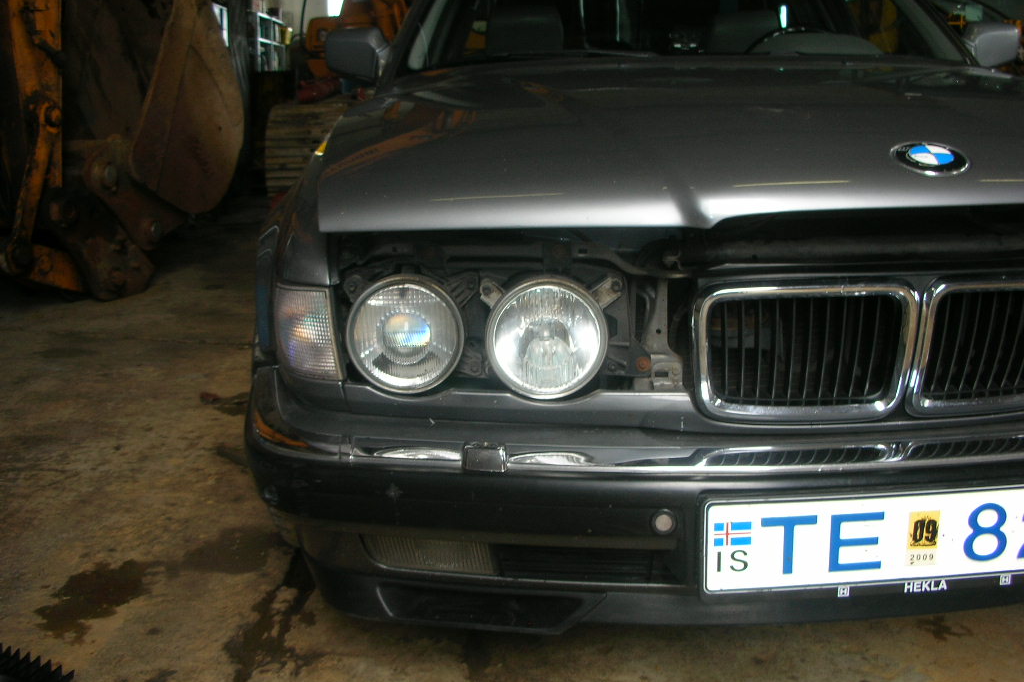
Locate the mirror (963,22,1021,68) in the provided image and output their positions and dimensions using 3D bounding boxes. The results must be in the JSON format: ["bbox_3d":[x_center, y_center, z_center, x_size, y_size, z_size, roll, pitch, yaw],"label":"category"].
[{"bbox_3d":[1.335,-0.825,2.880,0.160,0.125,0.105,-2,15,-5],"label":"mirror"}]

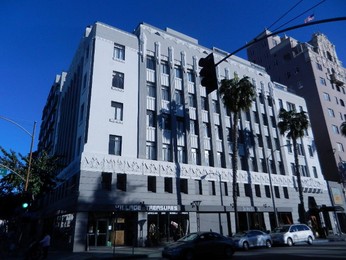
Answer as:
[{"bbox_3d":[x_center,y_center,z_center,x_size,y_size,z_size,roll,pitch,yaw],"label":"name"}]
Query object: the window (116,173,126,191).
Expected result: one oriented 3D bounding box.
[{"bbox_3d":[-4.898,4.984,23.881,0.970,1.664,0.150,11,-24,-30],"label":"window"}]

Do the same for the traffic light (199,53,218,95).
[{"bbox_3d":[1.179,-1.888,8.359,0.420,1.240,0.560,8,-23,-24],"label":"traffic light"}]

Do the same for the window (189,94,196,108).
[{"bbox_3d":[2.502,-3.794,32.476,1.120,1.980,0.150,11,-24,-30],"label":"window"}]

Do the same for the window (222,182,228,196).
[{"bbox_3d":[6.456,7.340,31.150,0.990,1.650,0.200,11,-23,-30],"label":"window"}]

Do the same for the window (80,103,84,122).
[{"bbox_3d":[-9.656,-1.800,26.785,0.200,2.000,1.250,11,-23,-30],"label":"window"}]

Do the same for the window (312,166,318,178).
[{"bbox_3d":[22.471,6.726,39.371,0.825,1.910,0.220,11,-24,-29],"label":"window"}]

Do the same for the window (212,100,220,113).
[{"bbox_3d":[5.510,-3.106,32.672,1.085,1.866,0.220,11,-24,-29],"label":"window"}]

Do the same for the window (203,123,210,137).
[{"bbox_3d":[4.196,0.104,31.150,1.200,1.900,0.200,11,-24,-30],"label":"window"}]

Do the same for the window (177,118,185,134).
[{"bbox_3d":[0.947,-0.565,30.197,1.120,1.980,0.150,11,-24,-30],"label":"window"}]

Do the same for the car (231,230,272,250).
[{"bbox_3d":[6.931,9.999,22.977,4.500,1.450,1.780,11,-23,-30],"label":"car"}]

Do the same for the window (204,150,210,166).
[{"bbox_3d":[3.909,3.299,29.085,1.085,1.888,0.220,11,-24,-29],"label":"window"}]

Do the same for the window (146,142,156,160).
[{"bbox_3d":[-2.300,2.117,25.530,1.085,1.888,0.220,11,-24,-29],"label":"window"}]

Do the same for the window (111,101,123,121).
[{"bbox_3d":[-5.497,-1.851,24.655,1.204,1.888,0.220,11,-24,-29],"label":"window"}]

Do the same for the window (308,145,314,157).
[{"bbox_3d":[23.315,3.573,42.261,1.100,1.900,0.200,11,-24,-30],"label":"window"}]

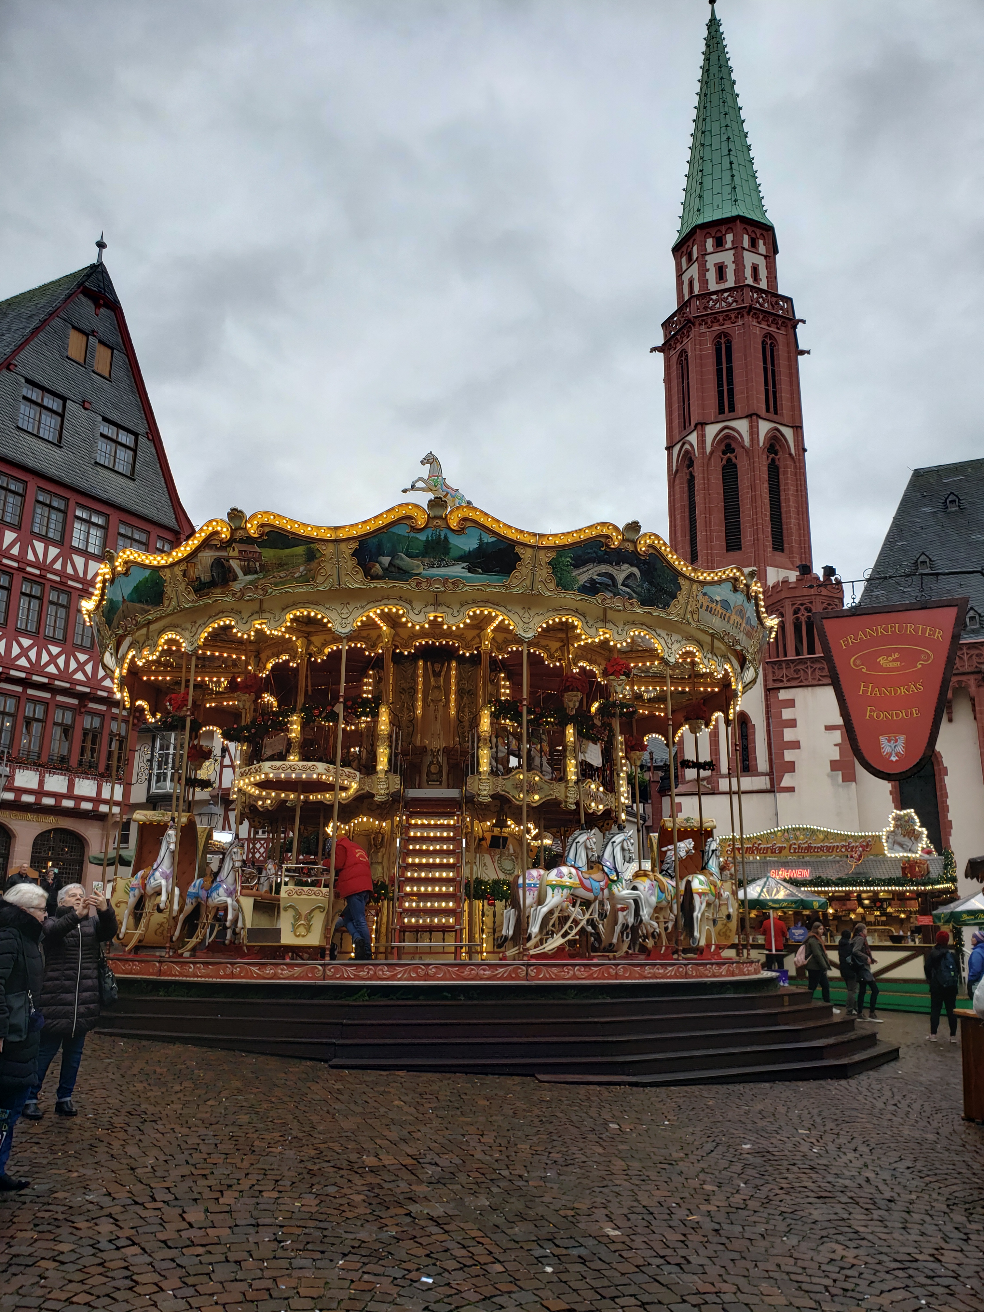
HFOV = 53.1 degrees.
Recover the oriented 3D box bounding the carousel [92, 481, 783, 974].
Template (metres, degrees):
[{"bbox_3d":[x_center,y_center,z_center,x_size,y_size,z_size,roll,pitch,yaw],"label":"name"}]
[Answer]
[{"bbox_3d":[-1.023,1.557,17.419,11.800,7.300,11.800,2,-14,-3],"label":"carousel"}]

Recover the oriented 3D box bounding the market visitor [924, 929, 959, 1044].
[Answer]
[{"bbox_3d":[6.938,5.090,15.197,0.540,1.632,0.420,3,-15,-10],"label":"market visitor"}]

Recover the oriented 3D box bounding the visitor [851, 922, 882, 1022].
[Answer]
[{"bbox_3d":[6.757,5.703,17.777,0.560,1.677,0.500,-1,-14,7],"label":"visitor"}]

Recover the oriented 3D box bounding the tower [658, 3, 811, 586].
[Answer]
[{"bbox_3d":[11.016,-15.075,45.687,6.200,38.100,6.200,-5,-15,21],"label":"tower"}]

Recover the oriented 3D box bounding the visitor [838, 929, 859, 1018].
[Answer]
[{"bbox_3d":[6.789,5.988,18.676,0.420,1.553,0.500,6,-15,-19],"label":"visitor"}]

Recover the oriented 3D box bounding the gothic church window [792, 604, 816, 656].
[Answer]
[{"bbox_3d":[12.090,-1.000,38.174,0.950,2.110,0.300,-6,-16,23],"label":"gothic church window"}]

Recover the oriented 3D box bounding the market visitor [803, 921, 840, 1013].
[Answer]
[{"bbox_3d":[6.451,6.086,19.293,0.660,1.679,0.500,-3,-15,15],"label":"market visitor"}]

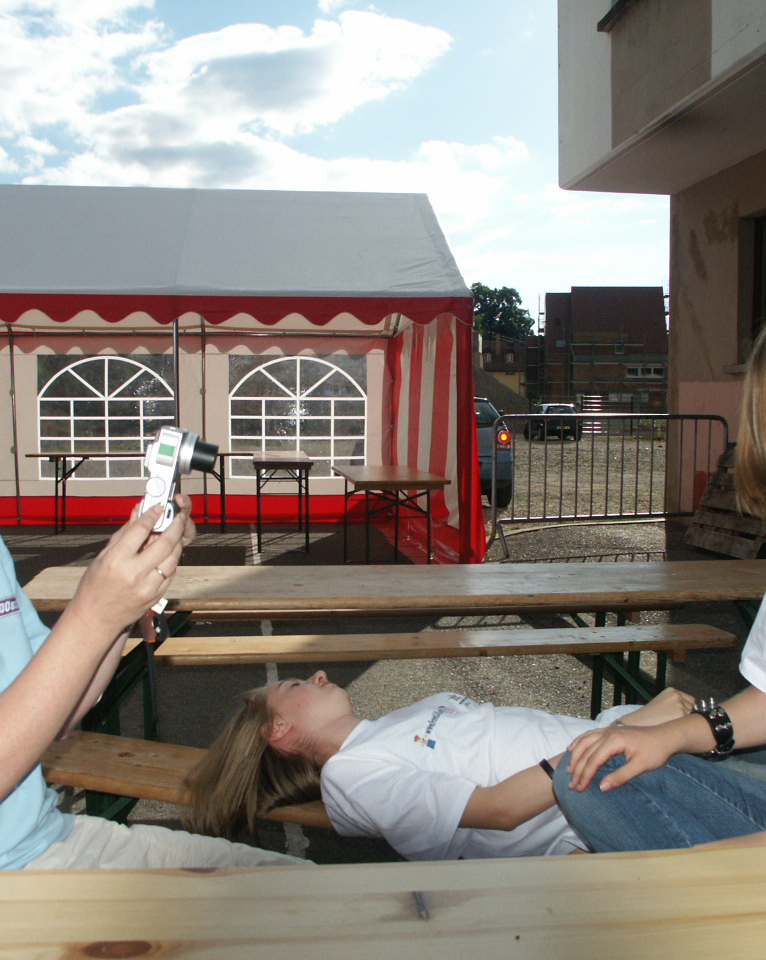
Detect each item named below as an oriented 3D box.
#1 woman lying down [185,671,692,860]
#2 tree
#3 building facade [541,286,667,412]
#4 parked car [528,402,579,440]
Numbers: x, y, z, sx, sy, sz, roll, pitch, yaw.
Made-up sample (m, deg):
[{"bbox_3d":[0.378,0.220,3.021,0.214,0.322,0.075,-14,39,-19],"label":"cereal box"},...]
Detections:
[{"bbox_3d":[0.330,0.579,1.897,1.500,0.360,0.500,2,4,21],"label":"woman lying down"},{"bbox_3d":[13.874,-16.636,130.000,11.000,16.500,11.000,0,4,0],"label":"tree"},{"bbox_3d":[22.994,-13.383,107.000,12.500,13.000,9.000,0,4,3],"label":"building facade"},{"bbox_3d":[6.814,-2.285,41.500,1.650,1.480,3.800,0,4,-4],"label":"parked car"}]

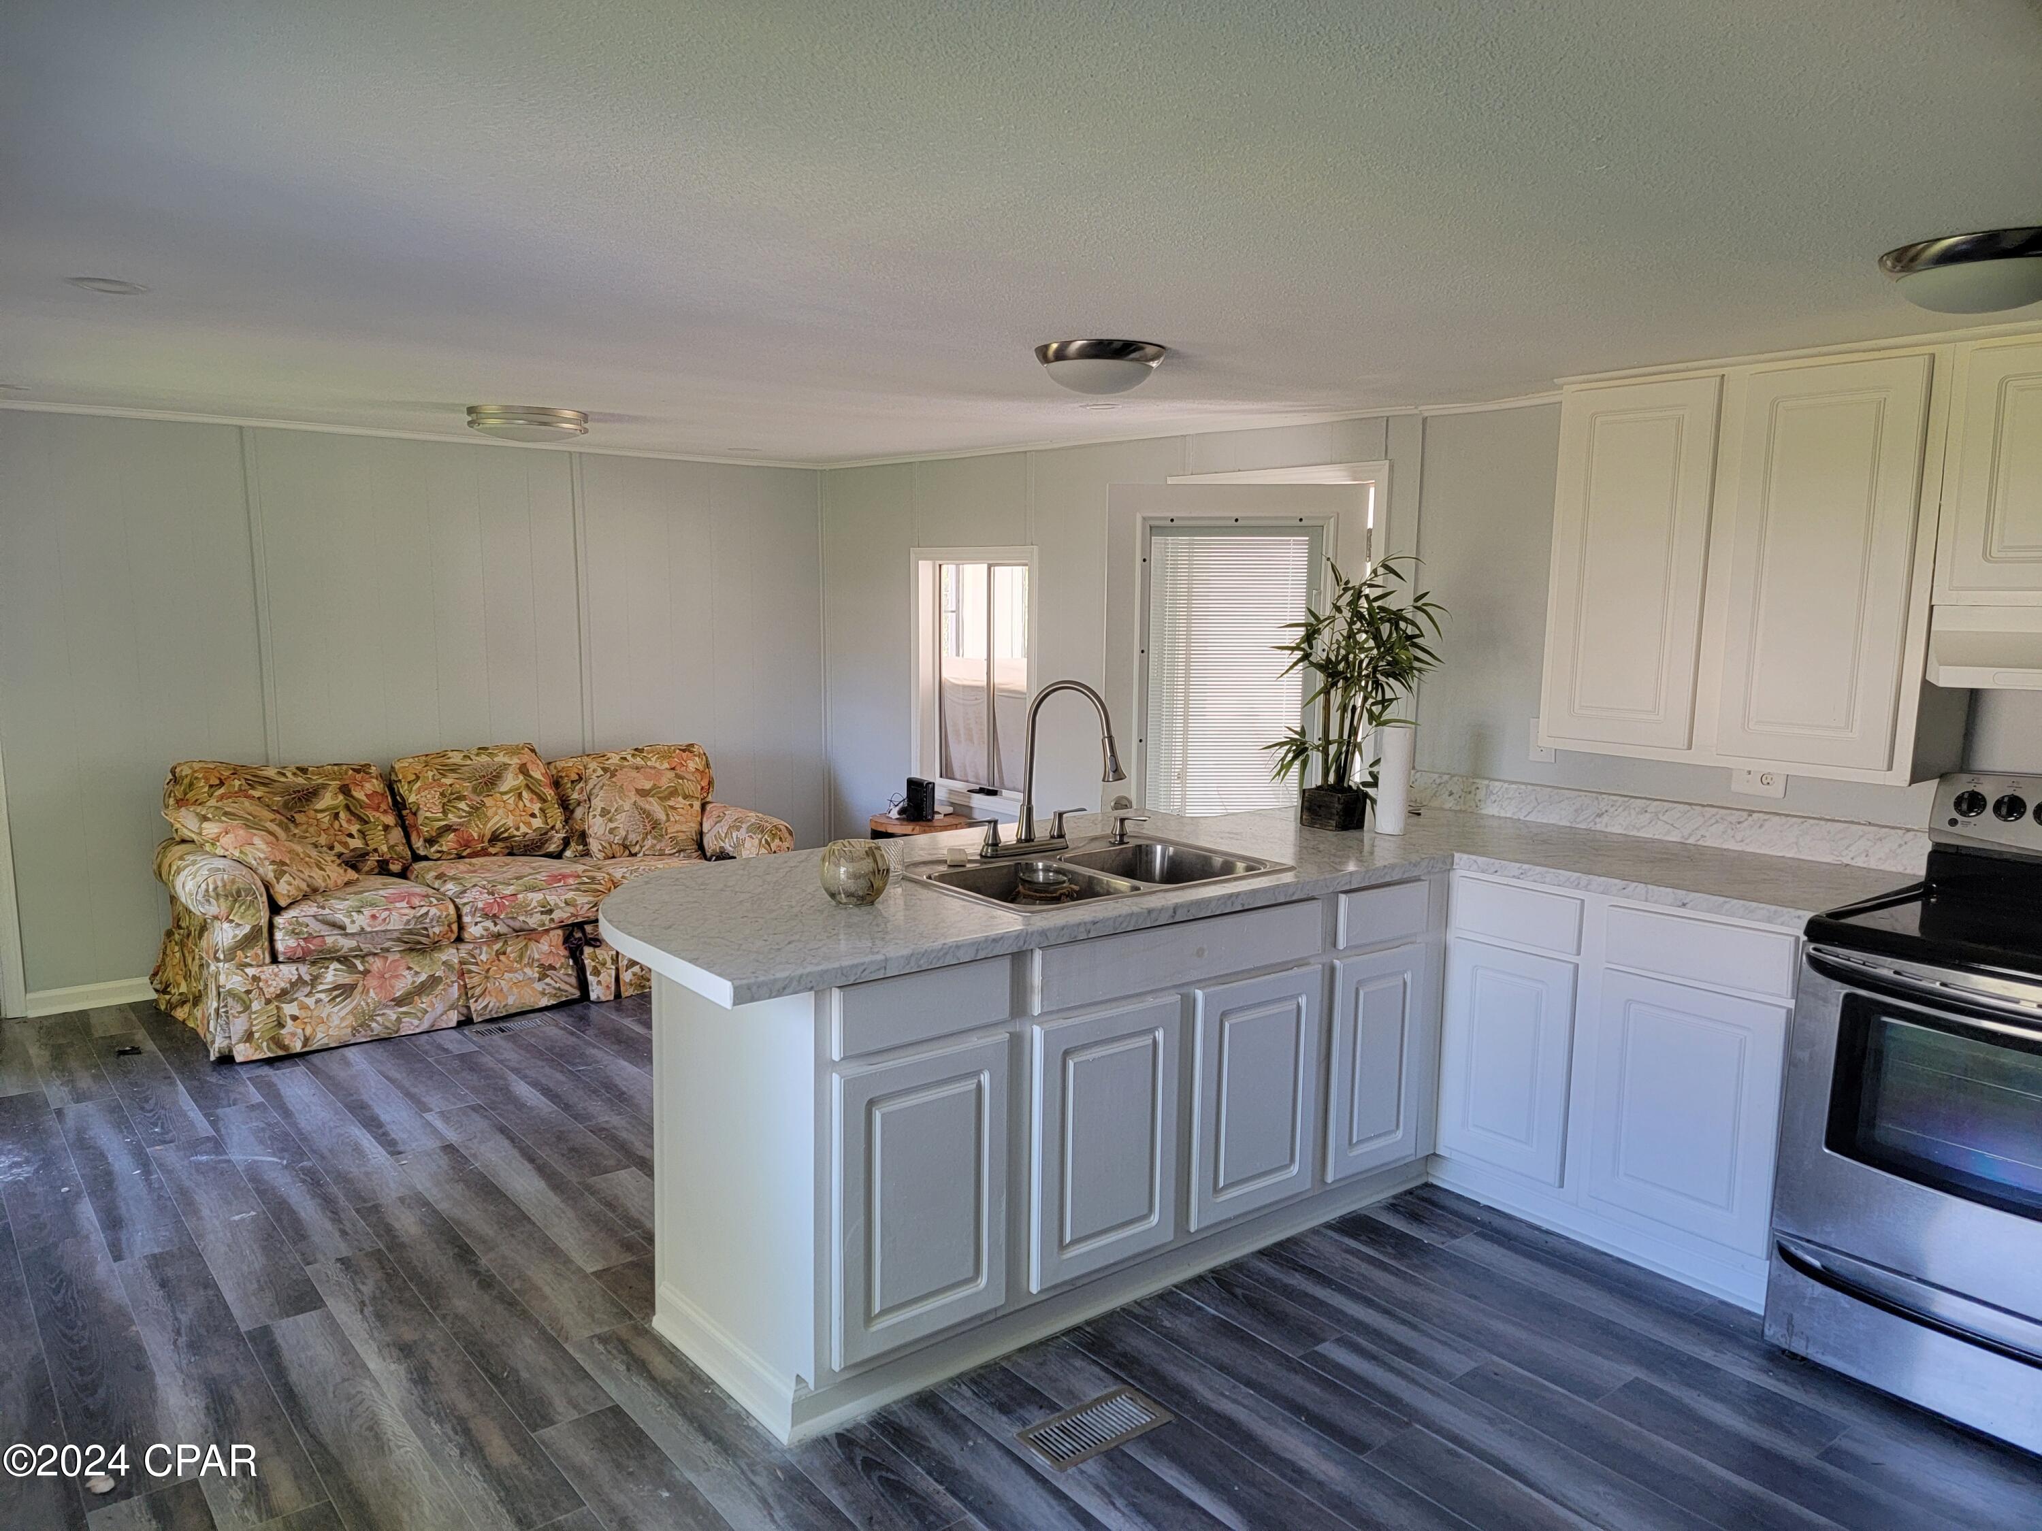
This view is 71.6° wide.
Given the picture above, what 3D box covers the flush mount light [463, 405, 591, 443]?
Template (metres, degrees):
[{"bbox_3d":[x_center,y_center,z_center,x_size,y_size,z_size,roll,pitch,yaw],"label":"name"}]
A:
[{"bbox_3d":[-1.692,-1.158,4.865,0.413,0.100,0.413,-5,9,-38],"label":"flush mount light"}]

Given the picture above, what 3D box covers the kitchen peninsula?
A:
[{"bbox_3d":[0.536,0.713,3.407,2.806,0.893,1.913,-5,9,-38],"label":"kitchen peninsula"}]

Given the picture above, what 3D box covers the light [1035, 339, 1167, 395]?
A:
[{"bbox_3d":[0.198,-0.968,3.493,0.326,0.107,0.326,1,7,0],"label":"light"}]

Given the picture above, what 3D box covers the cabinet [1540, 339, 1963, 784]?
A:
[{"bbox_3d":[1.852,-0.504,3.610,0.319,0.988,0.942,-5,9,-38],"label":"cabinet"}]

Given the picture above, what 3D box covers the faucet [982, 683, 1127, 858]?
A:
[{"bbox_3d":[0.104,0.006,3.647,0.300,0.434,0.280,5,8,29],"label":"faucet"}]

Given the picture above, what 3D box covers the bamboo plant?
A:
[{"bbox_3d":[0.970,-0.236,4.117,0.530,0.741,0.460,1,7,0],"label":"bamboo plant"}]

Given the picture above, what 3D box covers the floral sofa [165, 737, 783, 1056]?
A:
[{"bbox_3d":[-2.069,0.412,5.546,2.256,0.922,0.961,-5,9,-38],"label":"floral sofa"}]

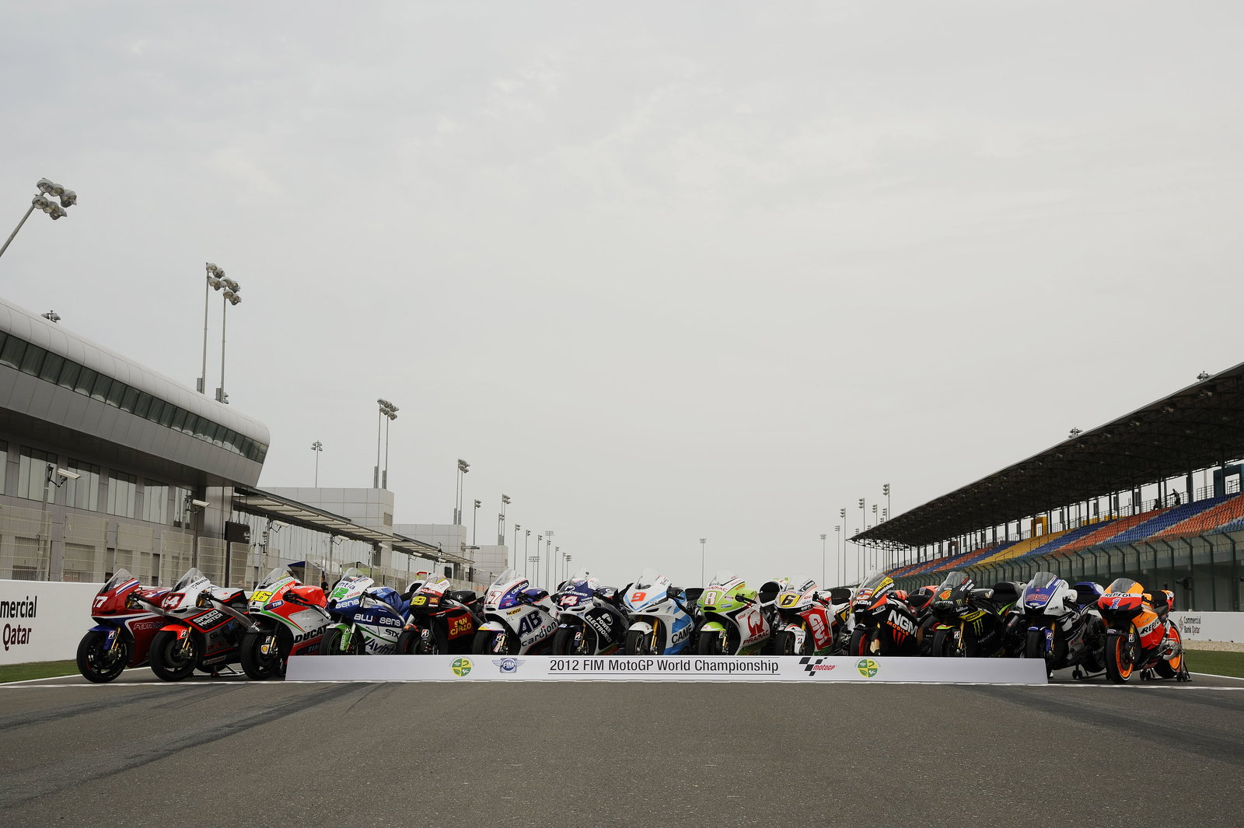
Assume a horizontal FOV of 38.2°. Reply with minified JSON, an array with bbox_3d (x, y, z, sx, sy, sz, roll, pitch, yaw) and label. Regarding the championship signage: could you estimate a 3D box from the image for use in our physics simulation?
[{"bbox_3d":[0.469,2.669,18.782,7.930,0.290,0.220,0,-6,0],"label":"championship signage"}]

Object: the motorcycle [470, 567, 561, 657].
[{"bbox_3d":[-0.918,2.303,19.637,0.680,1.190,2.050,-5,-8,38],"label":"motorcycle"}]

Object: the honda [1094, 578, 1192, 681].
[{"bbox_3d":[5.649,2.341,19.415,0.680,1.120,2.050,-4,-8,36],"label":"honda"}]

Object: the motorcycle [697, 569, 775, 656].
[{"bbox_3d":[1.464,2.318,19.637,0.680,1.180,2.050,-5,-8,38],"label":"motorcycle"}]

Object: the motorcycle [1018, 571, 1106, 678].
[{"bbox_3d":[4.871,2.327,19.595,0.680,1.180,2.050,-4,-8,37],"label":"motorcycle"}]

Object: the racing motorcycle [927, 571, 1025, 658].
[{"bbox_3d":[3.913,2.328,19.637,0.680,1.180,2.050,-5,-8,38],"label":"racing motorcycle"}]

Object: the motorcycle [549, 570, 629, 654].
[{"bbox_3d":[-0.080,2.302,19.645,0.680,1.200,2.050,-4,-8,37],"label":"motorcycle"}]

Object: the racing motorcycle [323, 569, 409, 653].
[{"bbox_3d":[-2.490,2.285,19.530,0.680,1.190,2.050,-5,-8,39],"label":"racing motorcycle"}]

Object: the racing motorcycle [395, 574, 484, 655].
[{"bbox_3d":[-1.704,2.315,19.585,0.680,1.150,2.050,-5,-8,38],"label":"racing motorcycle"}]

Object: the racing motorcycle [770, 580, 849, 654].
[{"bbox_3d":[2.256,2.341,19.634,0.680,1.140,2.050,-5,-8,38],"label":"racing motorcycle"}]

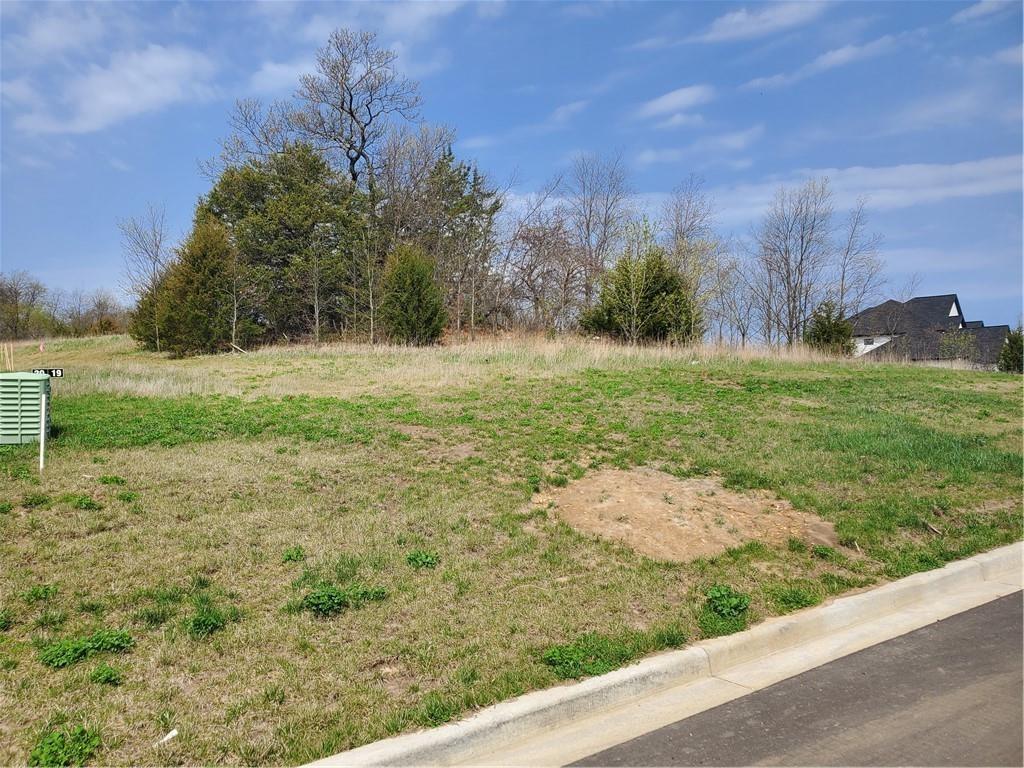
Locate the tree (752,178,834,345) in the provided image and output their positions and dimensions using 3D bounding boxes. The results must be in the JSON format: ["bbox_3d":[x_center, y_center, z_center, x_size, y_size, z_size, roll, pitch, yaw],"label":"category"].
[{"bbox_3d":[13.908,-6.003,38.000,4.050,8.300,3.650,0,3,0],"label":"tree"}]

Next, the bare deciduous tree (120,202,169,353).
[{"bbox_3d":[-15.768,-4.570,33.000,2.230,6.260,2.120,0,3,0],"label":"bare deciduous tree"}]

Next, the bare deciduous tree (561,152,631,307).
[{"bbox_3d":[4.343,-7.619,40.000,3.640,8.840,3.280,0,3,0],"label":"bare deciduous tree"}]

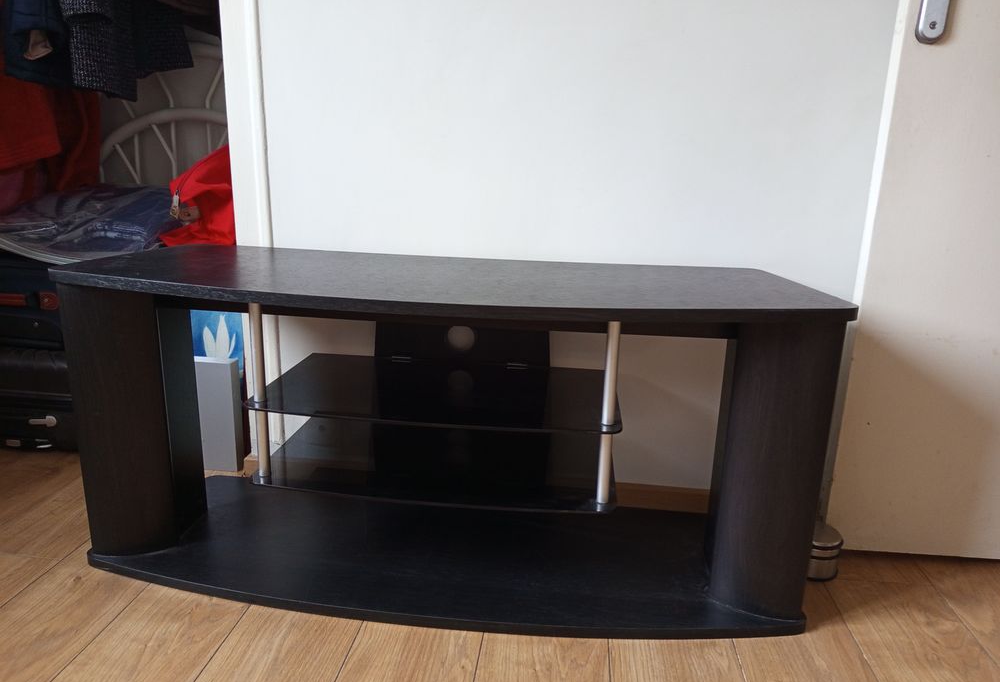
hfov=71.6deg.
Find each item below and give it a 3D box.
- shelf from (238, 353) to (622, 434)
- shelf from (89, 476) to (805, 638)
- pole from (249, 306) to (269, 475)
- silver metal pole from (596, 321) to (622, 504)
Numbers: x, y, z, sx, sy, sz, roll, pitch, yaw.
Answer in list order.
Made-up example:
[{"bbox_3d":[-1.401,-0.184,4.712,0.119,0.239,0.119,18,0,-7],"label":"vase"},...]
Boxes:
[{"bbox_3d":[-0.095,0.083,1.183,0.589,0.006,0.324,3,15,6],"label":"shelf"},{"bbox_3d":[-0.105,0.379,1.249,1.186,0.020,0.398,3,15,6],"label":"shelf"},{"bbox_3d":[-0.379,0.074,1.090,0.019,0.312,0.019,3,15,6],"label":"pole"},{"bbox_3d":[0.163,0.104,1.034,0.019,0.312,0.019,3,15,6],"label":"silver metal pole"}]

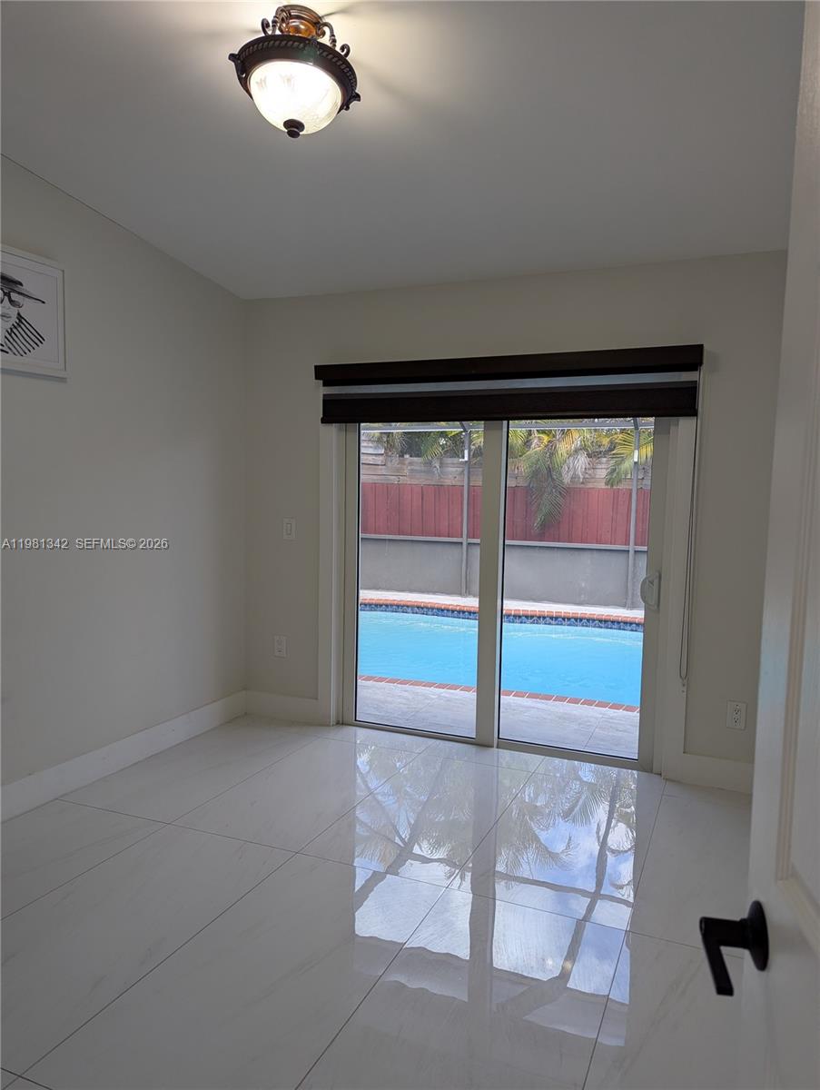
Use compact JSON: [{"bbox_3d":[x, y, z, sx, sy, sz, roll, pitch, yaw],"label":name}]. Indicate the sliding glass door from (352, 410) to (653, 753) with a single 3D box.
[{"bbox_3d":[0.461,0.129,4.067,1.789,1.930,0.100,3,4,23],"label":"sliding glass door"}]

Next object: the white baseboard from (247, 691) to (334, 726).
[{"bbox_3d":[-0.740,0.970,4.509,0.560,0.140,0.016,3,4,23],"label":"white baseboard"}]

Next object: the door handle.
[{"bbox_3d":[0.324,0.399,0.747,0.063,0.066,0.127,2,4,11],"label":"door handle"}]

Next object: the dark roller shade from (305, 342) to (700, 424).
[{"bbox_3d":[0.415,-0.792,3.847,2.000,0.320,0.090,3,4,23],"label":"dark roller shade"}]

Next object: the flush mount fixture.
[{"bbox_3d":[-0.312,-1.302,2.103,0.355,0.325,0.355,3,-2,0],"label":"flush mount fixture"}]

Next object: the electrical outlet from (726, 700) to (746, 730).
[{"bbox_3d":[1.526,0.794,3.524,0.077,0.124,0.008,3,4,23],"label":"electrical outlet"}]

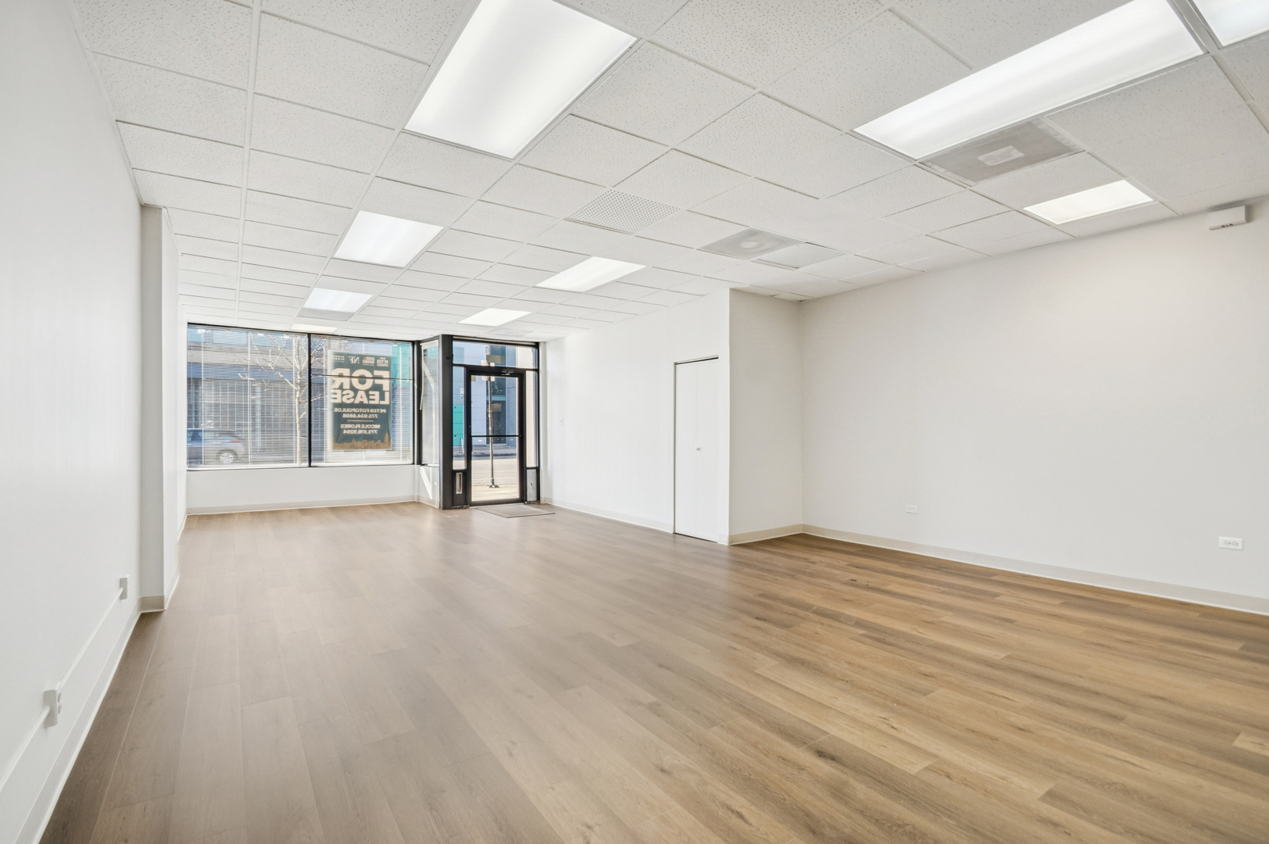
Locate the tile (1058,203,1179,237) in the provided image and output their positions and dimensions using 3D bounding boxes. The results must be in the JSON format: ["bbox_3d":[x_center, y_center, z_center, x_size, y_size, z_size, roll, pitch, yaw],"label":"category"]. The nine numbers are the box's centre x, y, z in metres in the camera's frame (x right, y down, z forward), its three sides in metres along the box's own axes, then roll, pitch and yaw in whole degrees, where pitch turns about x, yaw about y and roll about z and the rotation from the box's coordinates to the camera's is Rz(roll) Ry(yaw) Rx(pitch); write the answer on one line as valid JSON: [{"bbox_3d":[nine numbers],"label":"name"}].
[{"bbox_3d":[3.622,-1.521,3.964,0.430,0.022,0.600,0,-1,-34],"label":"tile"}]

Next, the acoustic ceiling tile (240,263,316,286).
[{"bbox_3d":[-3.526,-1.459,5.245,0.600,0.022,0.600,0,-1,-34],"label":"acoustic ceiling tile"}]

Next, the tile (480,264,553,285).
[{"bbox_3d":[-1.174,-1.462,5.206,0.600,0.025,0.600,0,-1,-35],"label":"tile"}]

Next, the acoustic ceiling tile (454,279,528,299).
[{"bbox_3d":[-1.521,-1.423,5.611,0.600,0.020,0.600,-1,1,-35],"label":"acoustic ceiling tile"}]

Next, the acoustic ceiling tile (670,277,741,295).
[{"bbox_3d":[0.777,-1.470,5.761,0.600,0.022,0.600,0,-1,-34],"label":"acoustic ceiling tile"}]

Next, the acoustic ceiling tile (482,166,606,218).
[{"bbox_3d":[-0.604,-1.487,3.438,0.600,0.020,0.600,0,-1,-34],"label":"acoustic ceiling tile"}]

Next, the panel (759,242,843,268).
[{"bbox_3d":[1.494,-1.498,4.747,0.590,0.040,0.590,0,-1,-35],"label":"panel"}]

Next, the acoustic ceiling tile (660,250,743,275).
[{"bbox_3d":[0.613,-1.481,4.910,0.600,0.025,0.600,0,-1,-35],"label":"acoustic ceiling tile"}]

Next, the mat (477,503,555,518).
[{"bbox_3d":[-1.863,1.381,8.265,0.790,0.012,1.280,0,-1,-34],"label":"mat"}]

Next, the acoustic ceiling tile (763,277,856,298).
[{"bbox_3d":[1.845,-1.476,5.693,0.600,0.025,0.600,0,-1,-35],"label":"acoustic ceiling tile"}]

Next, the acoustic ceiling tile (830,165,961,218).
[{"bbox_3d":[1.690,-1.496,3.444,0.600,0.020,0.600,0,-1,-34],"label":"acoustic ceiling tile"}]

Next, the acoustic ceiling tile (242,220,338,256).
[{"bbox_3d":[-2.641,-1.403,4.050,0.600,0.020,0.600,-1,1,-35],"label":"acoustic ceiling tile"}]

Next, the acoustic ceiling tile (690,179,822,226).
[{"bbox_3d":[0.809,-1.488,3.603,0.600,0.020,0.600,0,-1,-34],"label":"acoustic ceiling tile"}]

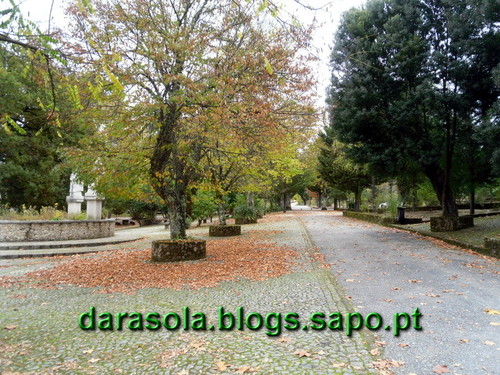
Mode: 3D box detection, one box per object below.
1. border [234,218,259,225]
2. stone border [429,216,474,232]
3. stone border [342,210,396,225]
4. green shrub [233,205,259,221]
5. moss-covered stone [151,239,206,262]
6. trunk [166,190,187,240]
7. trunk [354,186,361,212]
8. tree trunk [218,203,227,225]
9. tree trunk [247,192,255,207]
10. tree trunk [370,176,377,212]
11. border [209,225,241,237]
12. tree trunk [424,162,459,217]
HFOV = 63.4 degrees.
[{"bbox_3d":[-0.250,2.444,28.900,1.580,0.420,1.550,0,-2,5],"label":"border"},{"bbox_3d":[9.740,1.736,19.500,1.800,0.620,1.600,-1,-2,26],"label":"stone border"},{"bbox_3d":[10.026,2.568,35.866,1.000,0.480,17.500,0,-2,5],"label":"stone border"},{"bbox_3d":[-0.280,1.669,27.000,1.700,1.050,1.550,0,-2,0],"label":"green shrub"},{"bbox_3d":[-1.963,1.702,11.100,1.480,0.520,1.450,0,-2,0],"label":"moss-covered stone"},{"bbox_3d":[-2.004,0.763,11.100,0.530,1.380,0.480,0,-2,0],"label":"trunk"},{"bbox_3d":[11.298,1.261,42.500,0.560,2.750,0.560,0,-2,5],"label":"trunk"},{"bbox_3d":[-1.265,1.205,18.600,0.370,1.020,0.340,0,-2,0],"label":"tree trunk"},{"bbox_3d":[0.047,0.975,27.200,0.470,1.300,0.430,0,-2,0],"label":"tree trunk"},{"bbox_3d":[14.082,0.796,46.000,0.550,4.000,0.550,0,-2,5],"label":"tree trunk"},{"bbox_3d":[-1.145,1.978,18.600,1.470,0.480,1.450,0,-2,0],"label":"border"},{"bbox_3d":[9.234,0.121,19.500,1.400,2.600,1.000,-1,-2,25],"label":"tree trunk"}]

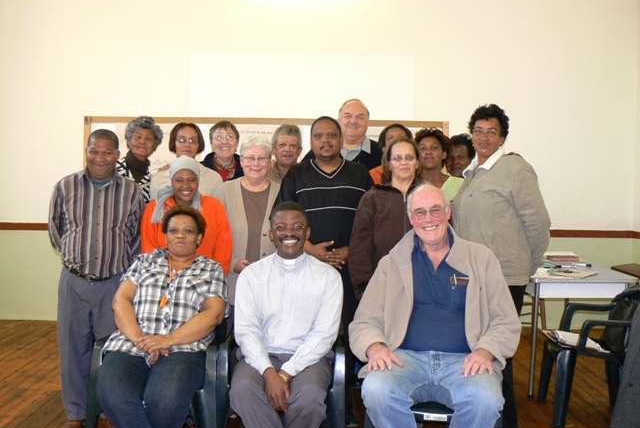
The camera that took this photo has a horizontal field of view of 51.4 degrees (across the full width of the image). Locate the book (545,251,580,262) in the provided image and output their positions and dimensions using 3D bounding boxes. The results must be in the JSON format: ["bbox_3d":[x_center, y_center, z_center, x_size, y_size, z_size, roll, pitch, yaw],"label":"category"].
[{"bbox_3d":[1.899,0.334,5.201,0.235,0.040,0.200,1,3,6],"label":"book"}]

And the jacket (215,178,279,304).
[{"bbox_3d":[-0.364,0.164,3.793,0.510,0.732,0.300,1,3,-3],"label":"jacket"}]

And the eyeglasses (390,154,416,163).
[{"bbox_3d":[0.450,-0.299,3.589,0.138,0.042,0.140,1,3,5],"label":"eyeglasses"}]

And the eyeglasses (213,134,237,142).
[{"bbox_3d":[-0.587,-0.464,4.093,0.142,0.042,0.140,1,3,-3],"label":"eyeglasses"}]

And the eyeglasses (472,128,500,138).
[{"bbox_3d":[0.881,-0.417,3.484,0.140,0.043,0.140,5,3,24],"label":"eyeglasses"}]

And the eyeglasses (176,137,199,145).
[{"bbox_3d":[-0.826,-0.453,4.148,0.137,0.042,0.140,6,3,-14],"label":"eyeglasses"}]

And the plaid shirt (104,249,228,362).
[{"bbox_3d":[-0.719,0.434,3.160,0.540,0.540,0.360,6,-8,-4],"label":"plaid shirt"}]

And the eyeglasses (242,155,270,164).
[{"bbox_3d":[-0.362,-0.308,3.809,0.148,0.042,0.140,2,3,-6],"label":"eyeglasses"}]

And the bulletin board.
[{"bbox_3d":[-0.501,-0.424,6.217,3.408,0.920,0.040,1,3,0],"label":"bulletin board"}]

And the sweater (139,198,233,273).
[{"bbox_3d":[-0.746,0.187,3.720,0.520,0.580,0.280,1,3,-8],"label":"sweater"}]

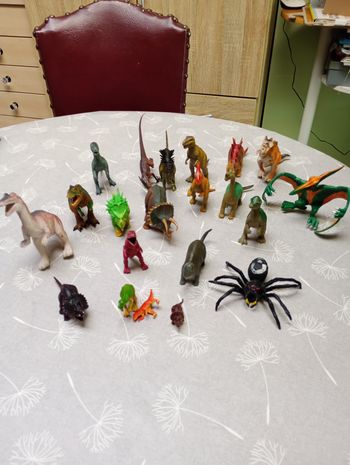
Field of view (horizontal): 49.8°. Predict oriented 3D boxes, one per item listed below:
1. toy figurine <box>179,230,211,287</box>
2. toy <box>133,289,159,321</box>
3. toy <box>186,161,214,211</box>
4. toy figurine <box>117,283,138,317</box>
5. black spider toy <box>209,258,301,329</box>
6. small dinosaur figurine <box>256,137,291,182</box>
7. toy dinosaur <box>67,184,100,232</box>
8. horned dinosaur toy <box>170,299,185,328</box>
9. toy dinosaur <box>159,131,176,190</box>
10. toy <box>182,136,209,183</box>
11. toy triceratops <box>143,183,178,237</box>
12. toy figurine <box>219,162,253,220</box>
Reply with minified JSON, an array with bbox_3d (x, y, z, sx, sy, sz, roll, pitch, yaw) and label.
[{"bbox_3d":[0.043,0.037,0.673,0.038,0.056,0.132,11,41,14],"label":"toy figurine"},{"bbox_3d":[-0.041,0.101,0.535,0.028,0.021,0.052,13,42,17],"label":"toy"},{"bbox_3d":[0.058,-0.110,0.812,0.055,0.105,0.121,11,41,14],"label":"toy"},{"bbox_3d":[-0.063,0.094,0.529,0.022,0.042,0.049,18,43,21],"label":"toy figurine"},{"bbox_3d":[0.115,0.078,0.542,0.135,0.045,0.103,11,41,14],"label":"black spider toy"},{"bbox_3d":[0.206,-0.158,0.791,0.047,0.086,0.097,27,47,30],"label":"small dinosaur figurine"},{"bbox_3d":[-0.158,-0.058,0.672,0.049,0.095,0.112,2,40,4],"label":"toy dinosaur"},{"bbox_3d":[0.006,0.125,0.591,0.022,0.025,0.050,2,40,3],"label":"horned dinosaur toy"},{"bbox_3d":[-0.017,-0.154,0.807,0.039,0.067,0.146,-4,40,-4],"label":"toy dinosaur"},{"bbox_3d":[0.053,-0.188,0.900,0.053,0.114,0.127,23,45,26],"label":"toy"},{"bbox_3d":[-0.034,-0.057,0.770,0.060,0.079,0.163,-10,40,-11],"label":"toy triceratops"},{"bbox_3d":[0.133,-0.108,0.794,0.047,0.123,0.132,16,42,19],"label":"toy figurine"}]

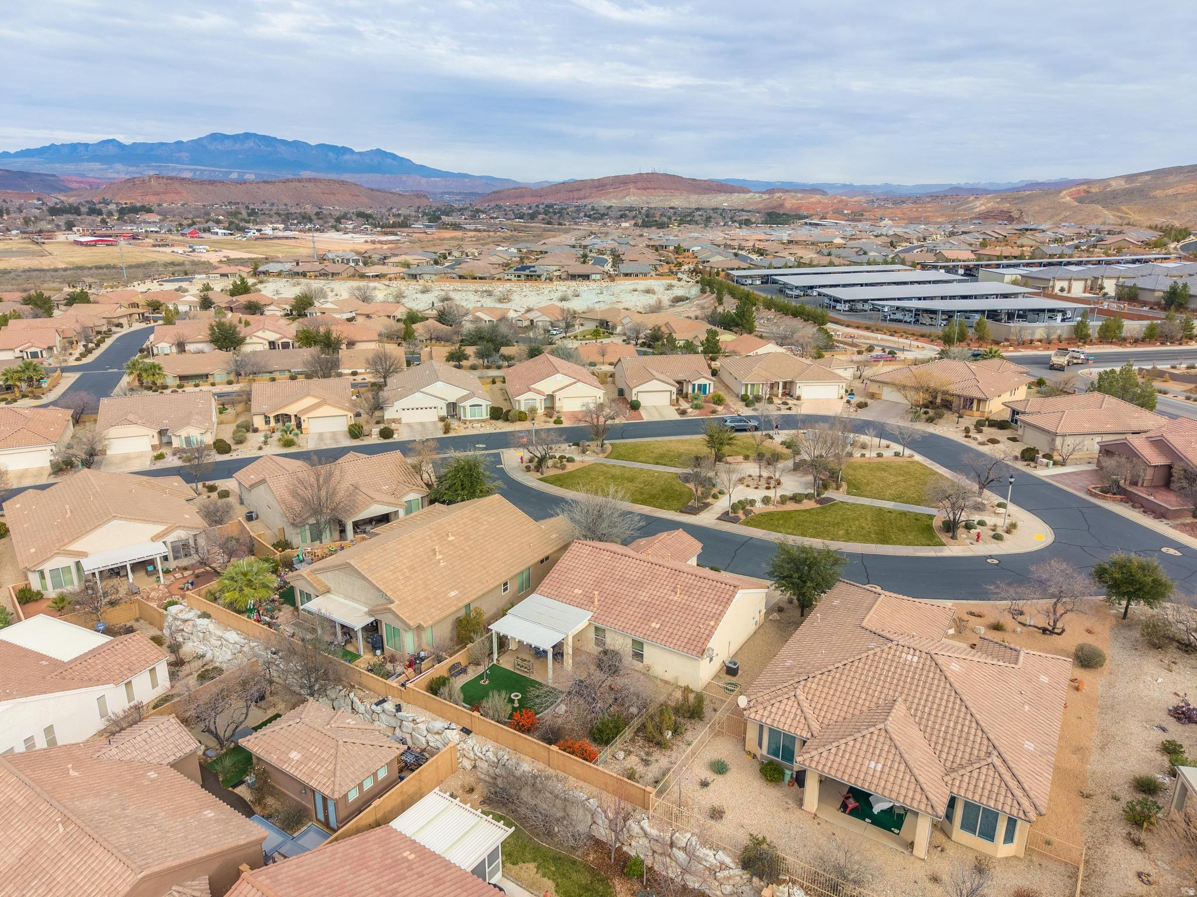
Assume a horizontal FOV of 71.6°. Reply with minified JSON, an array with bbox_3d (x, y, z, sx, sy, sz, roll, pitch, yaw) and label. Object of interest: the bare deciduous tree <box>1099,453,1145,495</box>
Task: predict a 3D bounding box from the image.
[{"bbox_3d":[53.277,2.665,84.510,4.654,4.370,4.654,11,21,32],"label":"bare deciduous tree"}]

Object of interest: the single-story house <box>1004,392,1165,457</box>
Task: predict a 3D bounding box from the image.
[{"bbox_3d":[63.266,-4.330,107.890,18.600,5.400,14.400,-2,18,-7],"label":"single-story house"}]

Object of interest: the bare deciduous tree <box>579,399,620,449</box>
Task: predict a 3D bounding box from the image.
[{"bbox_3d":[0.052,-2.864,101.102,5.200,6.000,5.200,0,17,0],"label":"bare deciduous tree"}]

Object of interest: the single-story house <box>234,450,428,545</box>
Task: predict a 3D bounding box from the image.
[{"bbox_3d":[-25.440,3.670,79.800,13.300,5.300,19.000,-14,22,-38],"label":"single-story house"}]

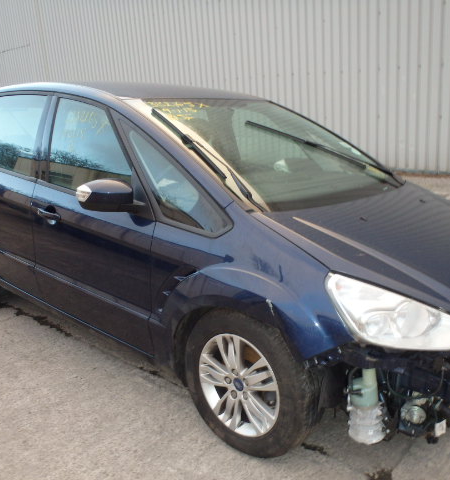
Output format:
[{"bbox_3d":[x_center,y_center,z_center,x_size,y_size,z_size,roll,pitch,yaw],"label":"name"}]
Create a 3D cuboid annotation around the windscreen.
[{"bbox_3d":[0.250,-0.563,2.985,1.480,0.170,1.200,-14,46,-47],"label":"windscreen"}]

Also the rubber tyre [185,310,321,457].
[{"bbox_3d":[0.123,0.595,2.267,0.656,0.656,0.225,11,17,41],"label":"rubber tyre"}]

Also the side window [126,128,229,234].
[{"bbox_3d":[-0.256,-0.286,2.405,0.840,0.470,0.100,10,1,37],"label":"side window"}]

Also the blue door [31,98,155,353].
[{"bbox_3d":[-0.684,-0.159,2.827,1.150,1.260,0.260,11,15,41],"label":"blue door"}]

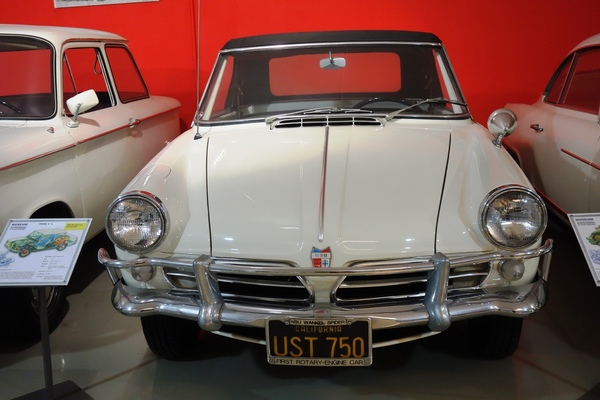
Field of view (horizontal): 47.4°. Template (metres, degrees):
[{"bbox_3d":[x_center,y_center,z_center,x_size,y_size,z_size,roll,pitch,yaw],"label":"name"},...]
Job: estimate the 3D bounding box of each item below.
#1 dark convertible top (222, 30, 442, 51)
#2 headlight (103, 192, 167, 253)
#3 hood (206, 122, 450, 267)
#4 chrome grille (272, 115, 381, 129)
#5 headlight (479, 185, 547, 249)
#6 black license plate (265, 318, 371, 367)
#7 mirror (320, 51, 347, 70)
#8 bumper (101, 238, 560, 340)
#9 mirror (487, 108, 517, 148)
[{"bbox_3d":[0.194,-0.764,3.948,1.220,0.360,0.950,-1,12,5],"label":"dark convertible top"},{"bbox_3d":[-0.533,0.069,2.269,0.212,0.208,0.110,-1,12,5],"label":"headlight"},{"bbox_3d":[0.098,-0.072,2.566,1.090,0.340,1.100,-1,12,5],"label":"hood"},{"bbox_3d":[0.126,-0.357,3.117,0.520,0.060,0.130,-1,12,5],"label":"chrome grille"},{"bbox_3d":[0.674,0.049,2.174,0.212,0.208,0.110,-1,12,5],"label":"headlight"},{"bbox_3d":[0.058,0.427,2.054,0.314,0.158,0.025,-1,12,5],"label":"black license plate"},{"bbox_3d":[0.170,-0.723,3.589,0.145,0.100,0.055,1,12,13],"label":"mirror"},{"bbox_3d":[0.063,0.259,2.147,1.490,0.260,0.340,-1,12,5],"label":"bumper"},{"bbox_3d":[0.835,-0.303,2.850,0.125,0.165,0.090,-2,12,-1],"label":"mirror"}]

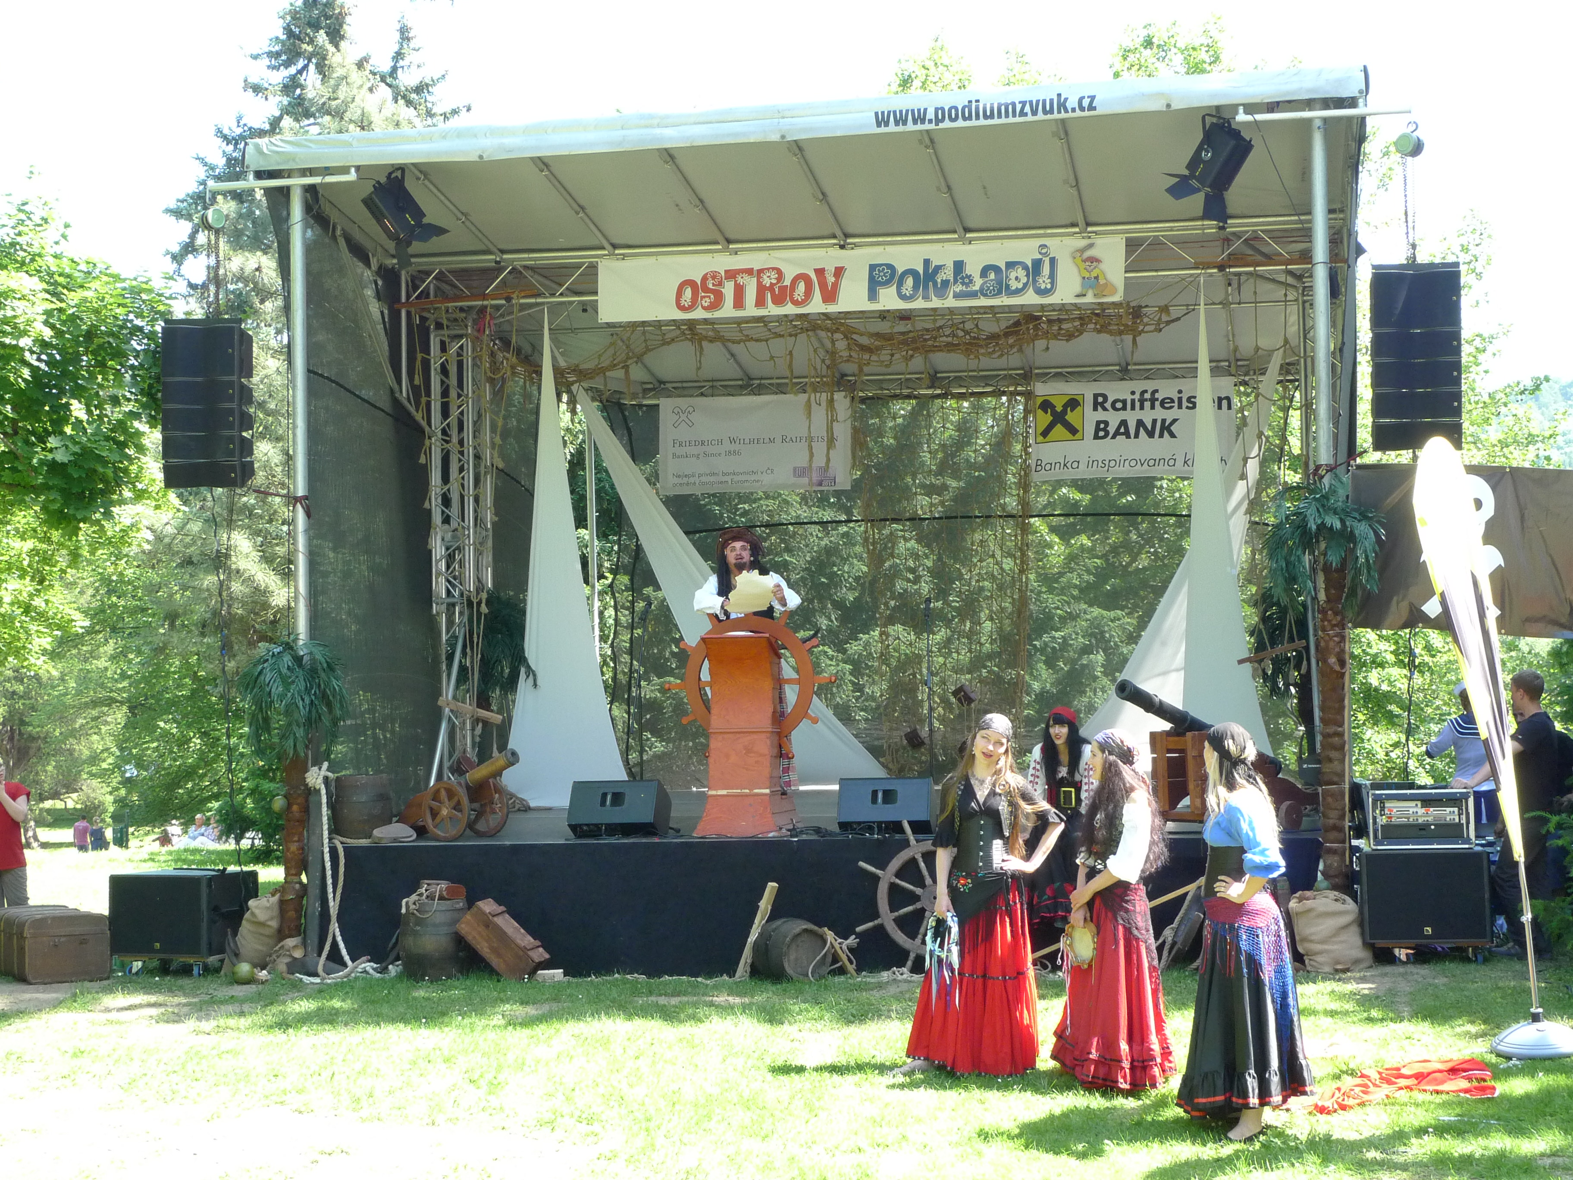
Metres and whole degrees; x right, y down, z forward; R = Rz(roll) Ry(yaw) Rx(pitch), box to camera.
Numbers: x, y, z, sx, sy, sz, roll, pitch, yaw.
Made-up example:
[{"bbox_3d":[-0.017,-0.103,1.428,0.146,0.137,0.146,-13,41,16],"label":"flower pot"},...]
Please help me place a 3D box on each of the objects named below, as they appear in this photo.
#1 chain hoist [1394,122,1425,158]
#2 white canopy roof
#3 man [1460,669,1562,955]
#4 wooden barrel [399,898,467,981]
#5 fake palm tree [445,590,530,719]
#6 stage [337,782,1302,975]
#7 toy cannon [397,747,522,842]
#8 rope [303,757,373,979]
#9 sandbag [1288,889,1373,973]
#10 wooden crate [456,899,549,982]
[{"bbox_3d":[3.705,-2.674,14.050,0.160,0.210,0.140,1,-3,-41],"label":"chain hoist"},{"bbox_3d":[0.592,-2.418,17.869,7.100,1.000,6.400,-1,-2,11],"label":"white canopy roof"},{"bbox_3d":[4.445,1.360,14.450,0.600,1.750,0.520,-1,-1,24],"label":"man"},{"bbox_3d":[-2.168,2.149,14.500,0.430,0.480,0.430,-1,-1,11],"label":"wooden barrel"},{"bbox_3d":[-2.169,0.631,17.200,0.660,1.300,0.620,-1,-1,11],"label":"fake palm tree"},{"bbox_3d":[0.550,1.968,16.477,6.114,0.810,4.400,-1,-1,11],"label":"stage"},{"bbox_3d":[-2.071,1.280,15.029,0.880,0.590,0.460,-2,-1,33],"label":"toy cannon"},{"bbox_3d":[-2.804,1.764,14.750,0.410,1.350,0.300,-1,-1,11],"label":"rope"},{"bbox_3d":[3.229,2.021,14.000,0.480,0.470,0.420,-1,-2,11],"label":"sandbag"},{"bbox_3d":[-1.720,2.149,14.400,0.520,0.200,0.220,42,10,13],"label":"wooden crate"}]

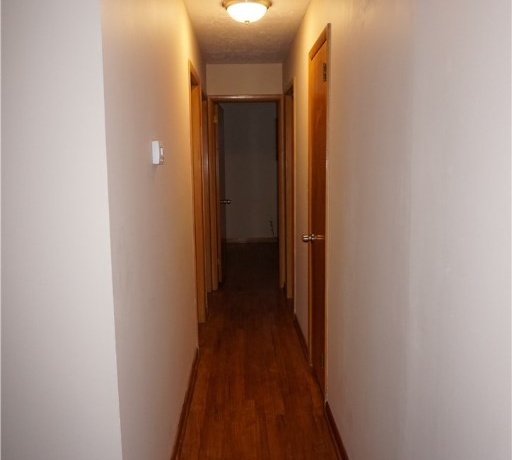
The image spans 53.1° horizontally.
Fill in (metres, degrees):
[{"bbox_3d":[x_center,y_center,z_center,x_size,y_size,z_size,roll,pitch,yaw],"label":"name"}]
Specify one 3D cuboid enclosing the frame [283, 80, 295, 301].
[{"bbox_3d":[0.365,-0.279,4.819,0.110,2.090,0.800,-1,8,-2],"label":"frame"}]

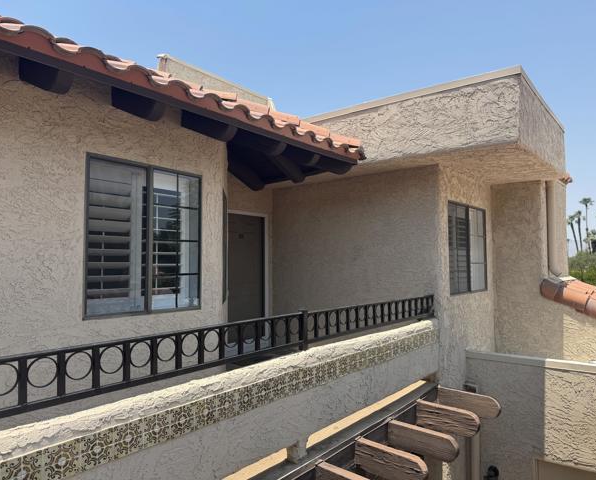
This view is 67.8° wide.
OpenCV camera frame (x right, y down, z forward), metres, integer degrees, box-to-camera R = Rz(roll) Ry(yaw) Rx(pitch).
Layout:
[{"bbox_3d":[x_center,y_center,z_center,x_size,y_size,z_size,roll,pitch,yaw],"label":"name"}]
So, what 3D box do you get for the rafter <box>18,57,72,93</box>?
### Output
[{"bbox_3d":[-1.566,-1.009,2.758,0.600,0.145,0.090,25,14,37],"label":"rafter"}]

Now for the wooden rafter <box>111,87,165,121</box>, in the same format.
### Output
[{"bbox_3d":[-1.166,-0.987,3.255,0.600,0.145,0.090,25,14,37],"label":"wooden rafter"}]

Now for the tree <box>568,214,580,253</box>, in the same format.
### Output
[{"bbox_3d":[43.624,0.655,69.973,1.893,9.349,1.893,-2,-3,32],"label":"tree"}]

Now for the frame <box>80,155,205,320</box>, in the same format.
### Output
[{"bbox_3d":[-1.226,-0.006,3.666,0.070,1.225,1.065,-2,-3,39],"label":"frame"}]

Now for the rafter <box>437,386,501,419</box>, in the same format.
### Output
[{"bbox_3d":[1.947,1.885,5.087,0.665,0.232,0.092,-2,-3,39],"label":"rafter"}]

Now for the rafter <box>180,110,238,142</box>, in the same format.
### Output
[{"bbox_3d":[-0.762,-0.965,3.756,0.600,0.145,0.090,25,14,37],"label":"rafter"}]

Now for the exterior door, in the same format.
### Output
[{"bbox_3d":[-0.881,0.617,7.179,0.050,2.044,0.914,-2,-3,39],"label":"exterior door"}]

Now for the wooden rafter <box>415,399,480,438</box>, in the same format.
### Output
[{"bbox_3d":[1.583,1.880,4.635,0.665,0.232,0.092,-2,-3,39],"label":"wooden rafter"}]

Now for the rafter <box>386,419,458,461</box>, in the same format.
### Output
[{"bbox_3d":[1.176,1.872,4.128,0.665,0.232,0.092,-2,-3,39],"label":"rafter"}]

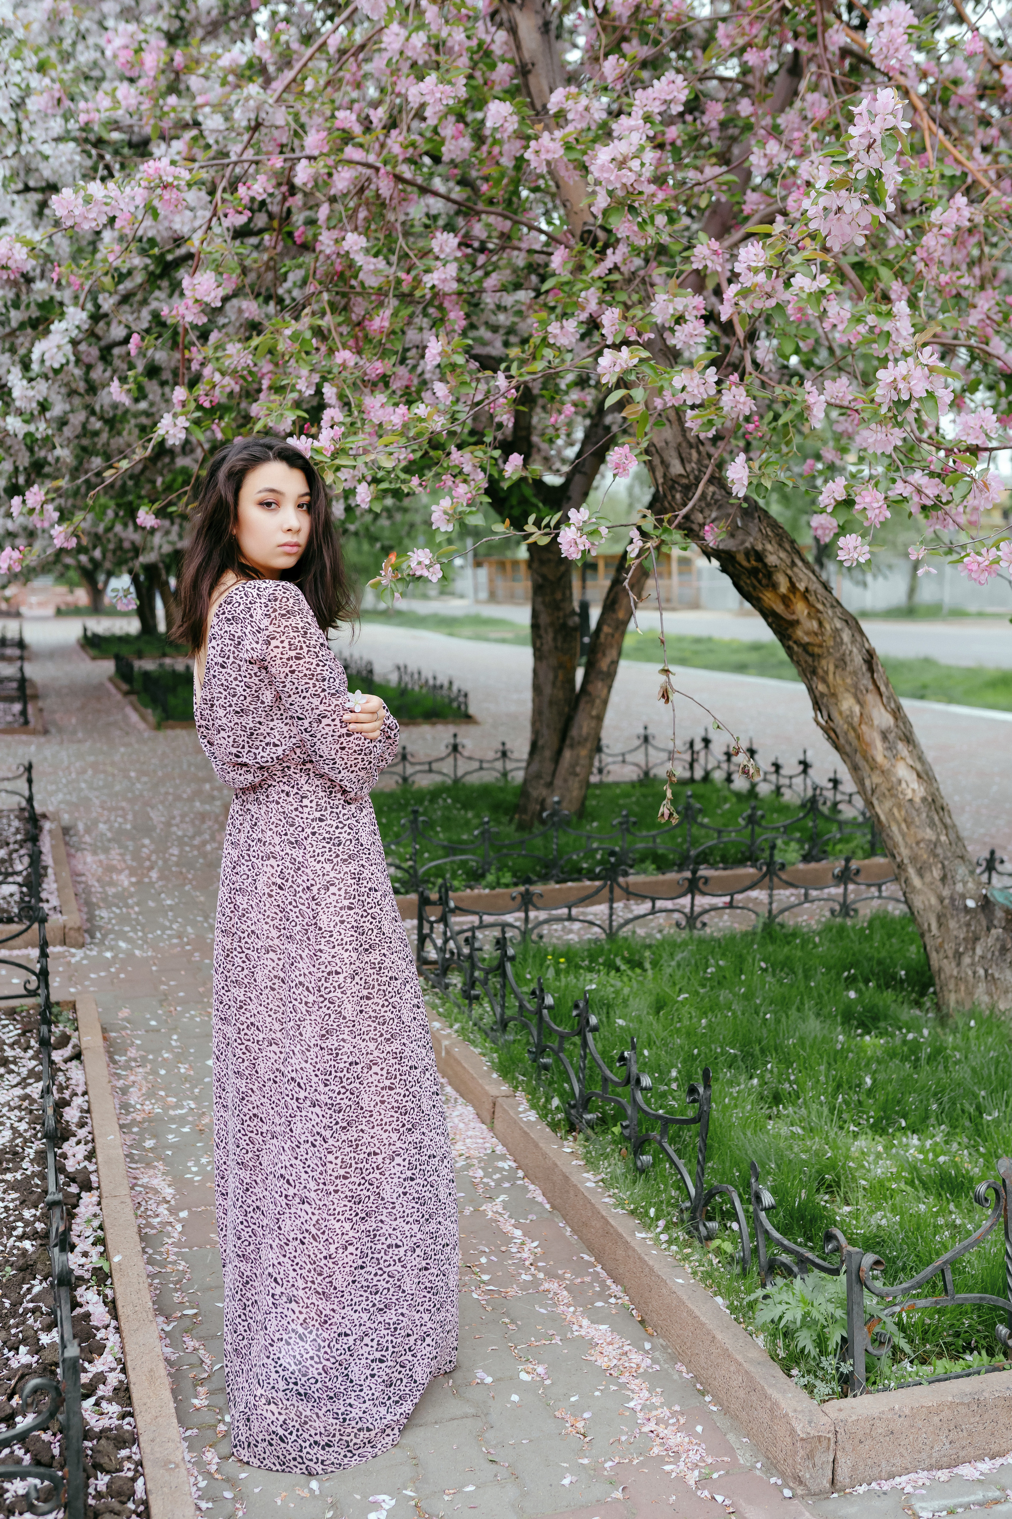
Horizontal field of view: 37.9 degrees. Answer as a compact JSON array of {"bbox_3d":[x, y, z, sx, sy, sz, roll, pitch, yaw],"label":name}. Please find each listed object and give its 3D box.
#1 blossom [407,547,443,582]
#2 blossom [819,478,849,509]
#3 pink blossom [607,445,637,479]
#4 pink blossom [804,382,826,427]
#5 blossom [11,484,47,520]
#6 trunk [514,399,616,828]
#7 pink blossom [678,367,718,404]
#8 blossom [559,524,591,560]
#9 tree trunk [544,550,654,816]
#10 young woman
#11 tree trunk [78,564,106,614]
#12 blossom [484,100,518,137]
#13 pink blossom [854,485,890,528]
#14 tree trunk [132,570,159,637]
[{"bbox_3d":[-0.161,-0.390,2.950,0.071,0.071,0.060,0,7,0],"label":"blossom"},{"bbox_3d":[0.699,-0.567,3.150,0.061,0.068,0.055,0,7,0],"label":"blossom"},{"bbox_3d":[0.259,-0.664,3.300,0.066,0.080,0.062,0,7,0],"label":"pink blossom"},{"bbox_3d":[0.607,-0.697,2.900,0.044,0.091,0.070,2,8,11],"label":"pink blossom"},{"bbox_3d":[-1.163,-0.626,3.600,0.087,0.087,0.074,-2,8,-18],"label":"blossom"},{"bbox_3d":[0.307,-0.753,7.650,0.529,2.226,0.420,0,8,0],"label":"trunk"},{"bbox_3d":[0.404,-0.786,3.100,0.085,0.080,0.070,0,7,0],"label":"pink blossom"},{"bbox_3d":[0.142,-0.450,3.050,0.069,0.073,0.060,0,7,0],"label":"blossom"},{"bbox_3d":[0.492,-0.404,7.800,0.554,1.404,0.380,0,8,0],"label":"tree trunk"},{"bbox_3d":[-0.314,0.301,2.499,0.420,1.657,0.430,-3,8,-25],"label":"young woman"},{"bbox_3d":[-10.101,-4.137,36.000,0.695,1.186,0.500,0,8,0],"label":"tree trunk"},{"bbox_3d":[-0.010,-1.518,3.500,0.082,0.090,0.073,0,8,0],"label":"blossom"},{"bbox_3d":[0.769,-0.532,3.100,0.077,0.090,0.071,0,7,0],"label":"pink blossom"},{"bbox_3d":[-6.083,-2.660,24.890,0.410,1.160,0.380,0,7,0],"label":"tree trunk"}]

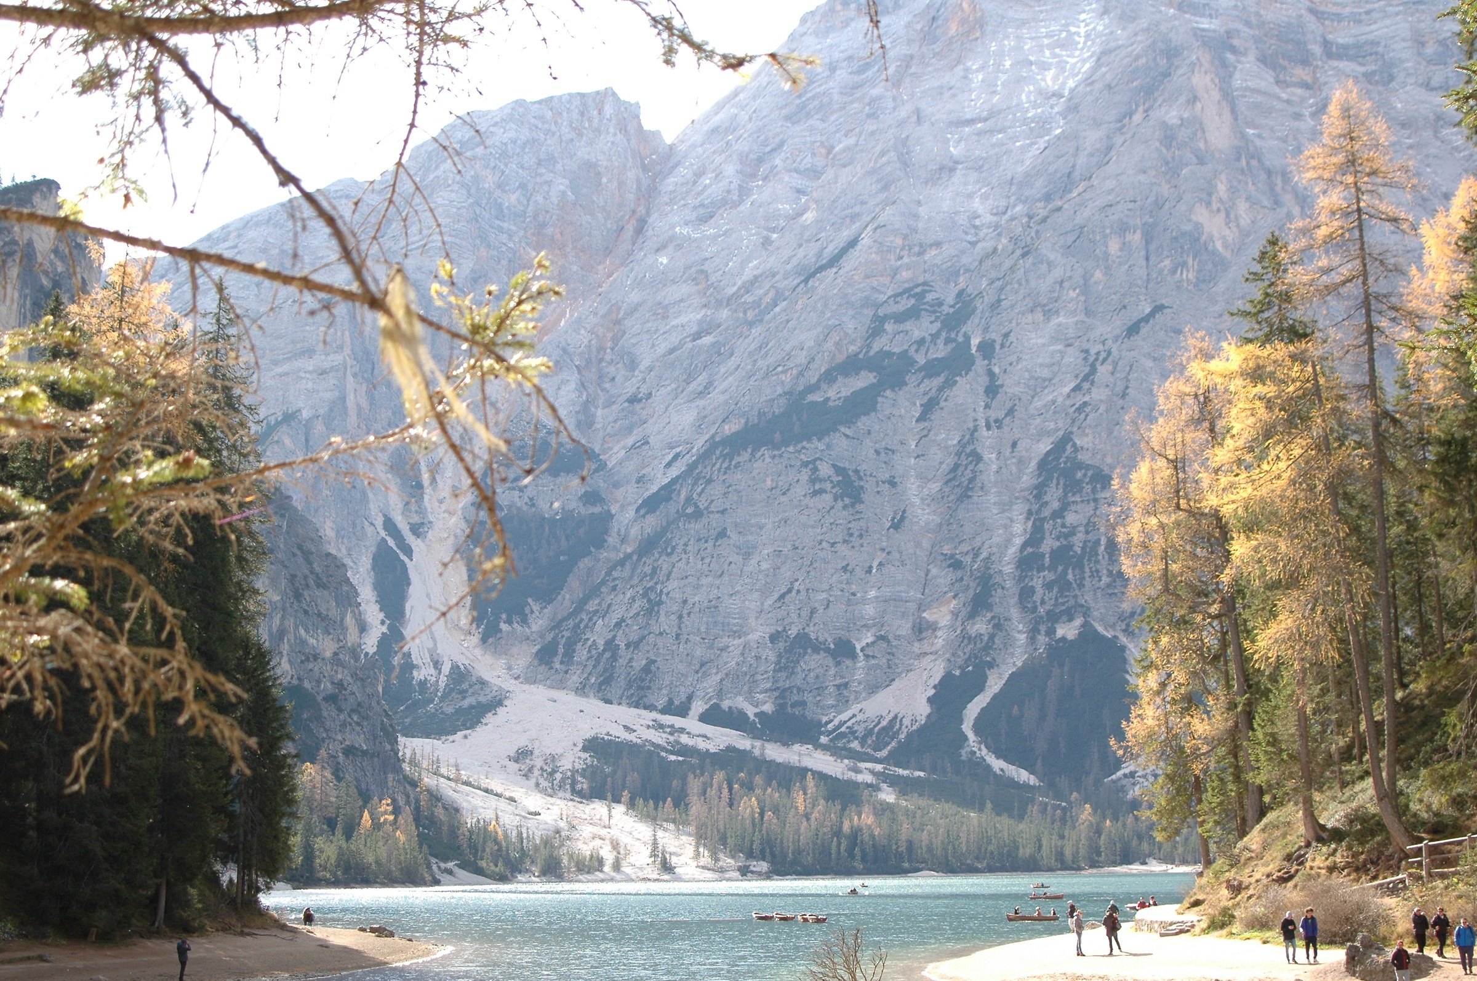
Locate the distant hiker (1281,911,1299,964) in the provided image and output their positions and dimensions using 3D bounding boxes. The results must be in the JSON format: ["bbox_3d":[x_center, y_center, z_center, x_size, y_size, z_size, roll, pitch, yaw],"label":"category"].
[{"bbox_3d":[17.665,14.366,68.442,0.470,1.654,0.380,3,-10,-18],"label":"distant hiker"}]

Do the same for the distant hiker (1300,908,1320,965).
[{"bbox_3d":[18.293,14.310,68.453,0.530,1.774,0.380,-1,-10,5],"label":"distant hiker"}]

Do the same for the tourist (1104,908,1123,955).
[{"bbox_3d":[13.897,16.415,79.146,0.600,1.696,0.500,-1,-10,5],"label":"tourist"}]

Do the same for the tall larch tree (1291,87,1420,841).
[{"bbox_3d":[25.900,-1.491,87.549,5.400,32.010,5.400,0,-10,0],"label":"tall larch tree"}]

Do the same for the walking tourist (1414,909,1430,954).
[{"bbox_3d":[24.528,15.865,76.642,0.500,1.646,0.380,0,-10,0],"label":"walking tourist"}]

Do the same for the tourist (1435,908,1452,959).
[{"bbox_3d":[24.310,15.315,73.648,0.540,1.718,0.440,2,-10,-10],"label":"tourist"}]

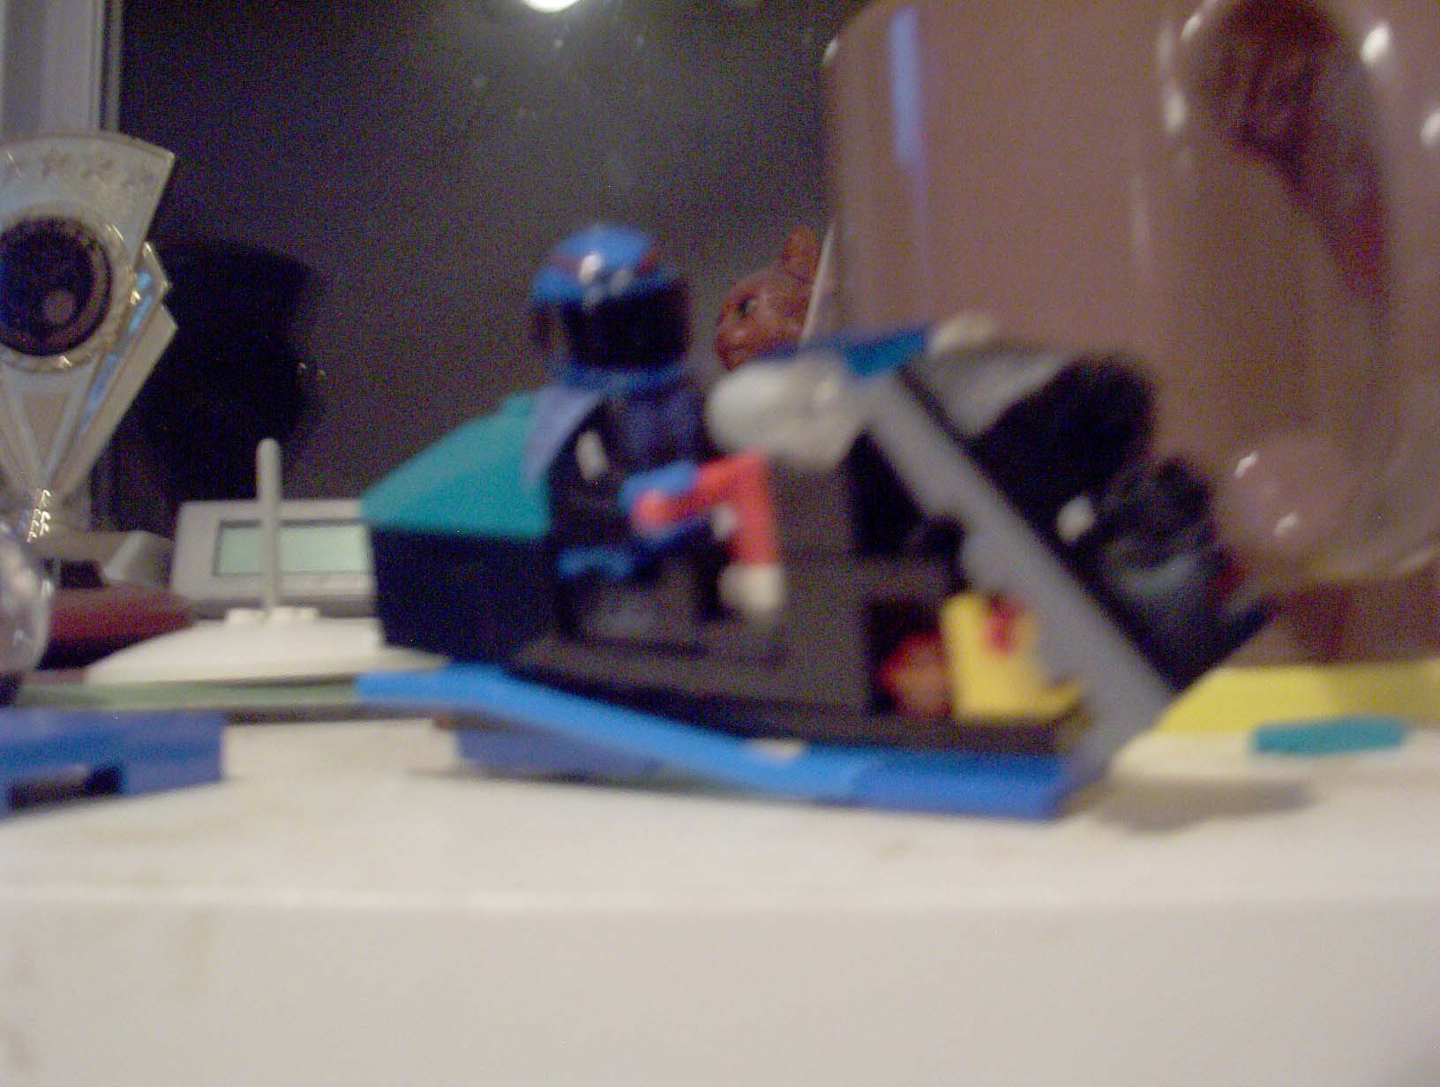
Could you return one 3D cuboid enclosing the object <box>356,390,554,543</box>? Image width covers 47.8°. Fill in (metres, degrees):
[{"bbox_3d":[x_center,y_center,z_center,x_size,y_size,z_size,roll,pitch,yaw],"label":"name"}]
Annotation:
[{"bbox_3d":[-0.022,-0.007,0.140,0.016,0.011,0.016,2,8,-15],"label":"object"}]

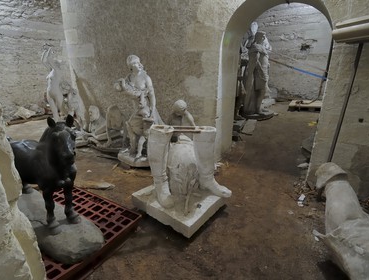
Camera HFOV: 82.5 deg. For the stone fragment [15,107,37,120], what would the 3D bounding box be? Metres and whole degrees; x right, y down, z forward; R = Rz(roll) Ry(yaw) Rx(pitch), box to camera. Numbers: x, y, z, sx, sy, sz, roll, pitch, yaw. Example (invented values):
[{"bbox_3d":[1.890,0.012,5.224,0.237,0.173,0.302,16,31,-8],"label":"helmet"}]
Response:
[{"bbox_3d":[-4.506,-0.730,5.925,0.550,0.280,0.360,-12,22,-32],"label":"stone fragment"}]

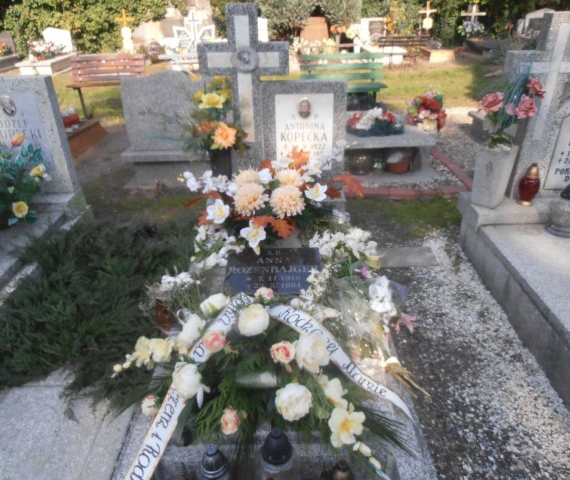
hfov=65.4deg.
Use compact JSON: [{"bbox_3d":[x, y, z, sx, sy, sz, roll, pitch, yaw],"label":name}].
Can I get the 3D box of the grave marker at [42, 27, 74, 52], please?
[{"bbox_3d":[-6.013,-5.284,11.736,0.680,0.630,0.160,-5,29,-7],"label":"grave marker"}]

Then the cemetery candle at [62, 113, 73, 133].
[{"bbox_3d":[-2.502,-1.352,5.099,0.115,0.220,0.115,-1,29,0],"label":"cemetery candle"}]

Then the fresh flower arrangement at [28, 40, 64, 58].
[{"bbox_3d":[-5.349,-4.253,9.910,0.798,0.369,0.500,-2,29,0],"label":"fresh flower arrangement"}]

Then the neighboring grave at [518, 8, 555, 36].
[{"bbox_3d":[5.495,-4.688,9.618,0.917,0.590,0.220,-2,29,0],"label":"neighboring grave"}]

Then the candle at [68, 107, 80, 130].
[{"bbox_3d":[-2.257,-1.306,4.735,0.121,0.231,0.125,-2,29,0],"label":"candle"}]

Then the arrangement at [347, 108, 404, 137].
[{"bbox_3d":[0.821,-1.082,4.070,0.520,0.245,0.300,-1,29,0],"label":"arrangement"}]

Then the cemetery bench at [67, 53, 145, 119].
[{"bbox_3d":[-2.600,-2.269,6.570,1.100,0.850,0.500,-2,28,-2],"label":"cemetery bench"}]

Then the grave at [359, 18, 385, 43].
[{"bbox_3d":[2.100,-5.000,10.648,0.626,0.568,0.200,-2,29,0],"label":"grave"}]

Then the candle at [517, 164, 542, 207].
[{"bbox_3d":[1.401,-0.315,2.543,0.121,0.273,0.125,-2,29,0],"label":"candle"}]

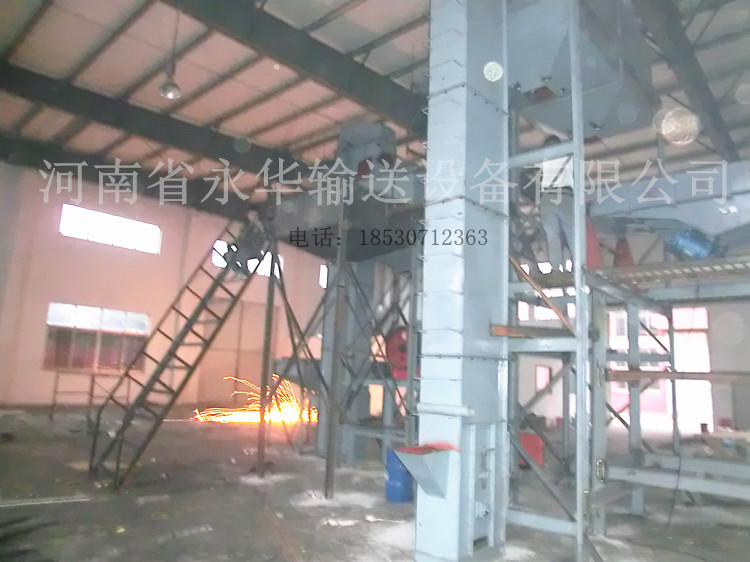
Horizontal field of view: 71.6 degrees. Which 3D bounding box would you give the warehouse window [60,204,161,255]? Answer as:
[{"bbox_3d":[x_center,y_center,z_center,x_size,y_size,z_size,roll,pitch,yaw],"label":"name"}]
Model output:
[{"bbox_3d":[-9.265,-1.781,18.341,0.142,1.006,3.293,-6,-12,42],"label":"warehouse window"}]

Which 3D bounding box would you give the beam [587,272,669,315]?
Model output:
[{"bbox_3d":[3.430,0.212,6.969,0.086,0.146,3.543,-6,-12,42],"label":"beam"}]

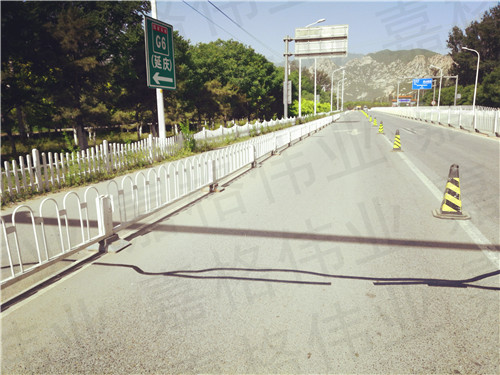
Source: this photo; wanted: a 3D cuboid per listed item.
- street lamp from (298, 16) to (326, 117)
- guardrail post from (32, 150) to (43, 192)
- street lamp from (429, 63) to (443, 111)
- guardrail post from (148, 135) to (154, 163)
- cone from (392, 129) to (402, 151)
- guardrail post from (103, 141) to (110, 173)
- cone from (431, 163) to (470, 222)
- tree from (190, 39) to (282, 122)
[{"bbox_3d":[6.487,-12.055,39.099,2.620,10.088,0.350,2,13,16],"label":"street lamp"},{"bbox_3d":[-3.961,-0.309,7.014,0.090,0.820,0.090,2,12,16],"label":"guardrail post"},{"bbox_3d":[43.889,-23.160,89.219,2.400,10.500,0.300,2,12,16],"label":"street lamp"},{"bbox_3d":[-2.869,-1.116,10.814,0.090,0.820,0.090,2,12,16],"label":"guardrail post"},{"bbox_3d":[4.990,-1.586,12.683,0.400,0.700,0.400,2,12,16],"label":"cone"},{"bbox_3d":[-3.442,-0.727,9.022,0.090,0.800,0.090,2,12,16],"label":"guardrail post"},{"bbox_3d":[2.811,0.036,5.176,0.450,0.713,0.450,2,13,16],"label":"cone"},{"bbox_3d":[-1.204,-9.936,35.403,7.600,7.754,7.600,2,13,16],"label":"tree"}]

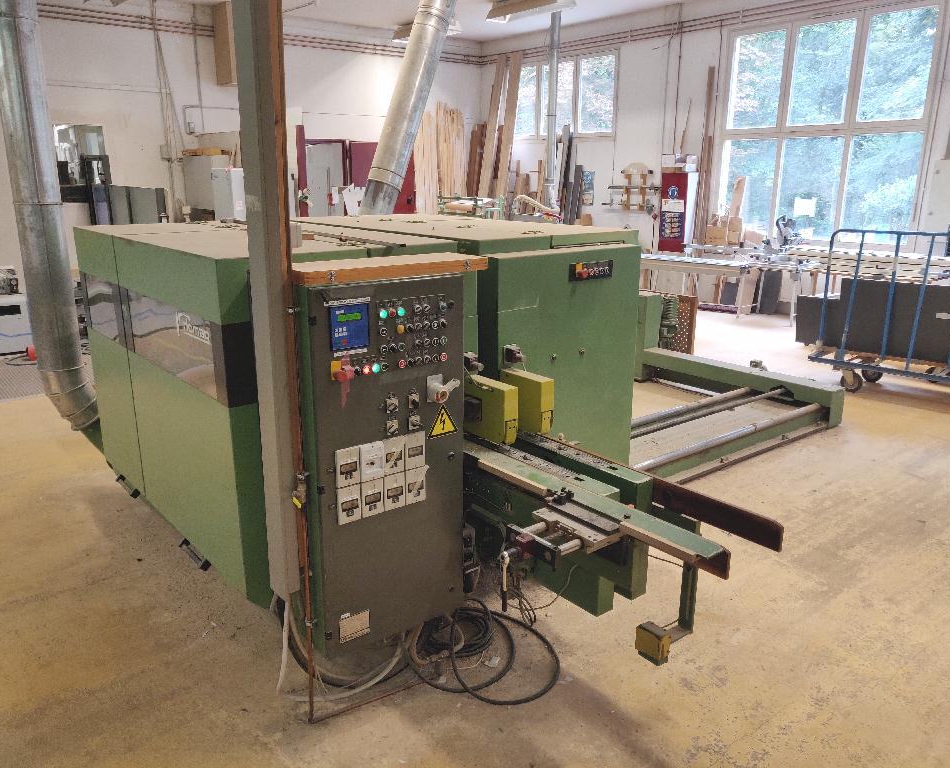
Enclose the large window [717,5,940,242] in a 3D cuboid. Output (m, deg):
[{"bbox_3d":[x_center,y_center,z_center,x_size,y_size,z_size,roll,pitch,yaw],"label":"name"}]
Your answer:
[{"bbox_3d":[4.727,-3.504,10.343,0.150,2.920,2.850,-14,20,-43],"label":"large window"}]

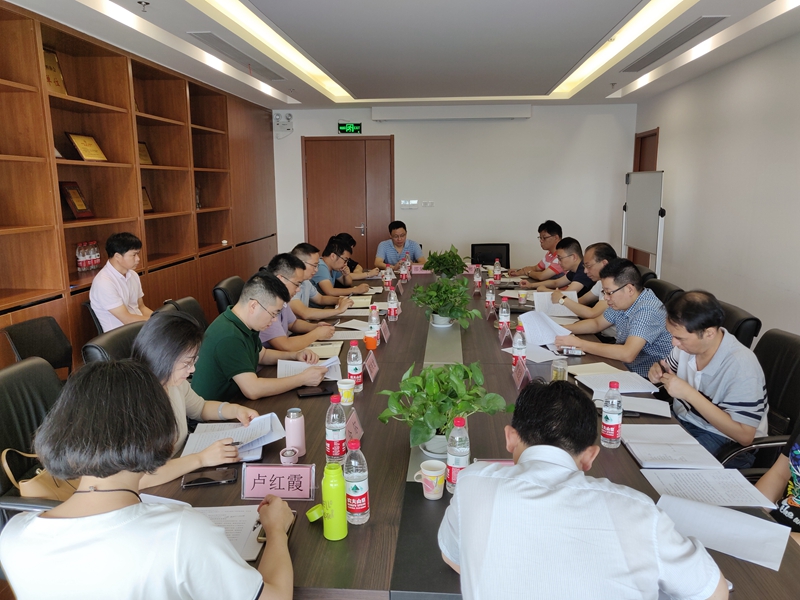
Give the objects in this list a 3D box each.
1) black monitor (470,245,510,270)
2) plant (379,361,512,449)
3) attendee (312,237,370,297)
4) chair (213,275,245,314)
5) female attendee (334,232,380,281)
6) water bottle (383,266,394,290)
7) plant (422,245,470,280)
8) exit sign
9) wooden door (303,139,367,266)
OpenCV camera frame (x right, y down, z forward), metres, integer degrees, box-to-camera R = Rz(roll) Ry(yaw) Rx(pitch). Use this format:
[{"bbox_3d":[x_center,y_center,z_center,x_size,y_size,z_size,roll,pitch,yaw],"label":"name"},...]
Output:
[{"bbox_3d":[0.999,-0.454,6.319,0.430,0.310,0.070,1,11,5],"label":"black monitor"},{"bbox_3d":[0.155,0.373,2.037,0.470,0.320,0.400,1,11,5],"label":"plant"},{"bbox_3d":[-0.547,0.050,5.179,0.660,1.220,0.520,1,11,5],"label":"attendee"},{"bbox_3d":[-0.751,0.419,3.452,0.620,1.095,0.580,1,11,5],"label":"chair"},{"bbox_3d":[-0.480,-0.087,5.913,0.660,1.200,0.500,0,11,0],"label":"female attendee"},{"bbox_3d":[-0.107,-0.195,5.090,0.066,0.232,0.066,1,11,5],"label":"water bottle"},{"bbox_3d":[0.440,-0.345,5.379,0.430,0.335,0.400,1,11,5],"label":"plant"},{"bbox_3d":[-0.704,-2.434,8.212,0.340,0.150,0.030,1,11,5],"label":"exit sign"},{"bbox_3d":[-0.922,-1.159,8.422,0.920,2.325,0.080,1,11,5],"label":"wooden door"}]

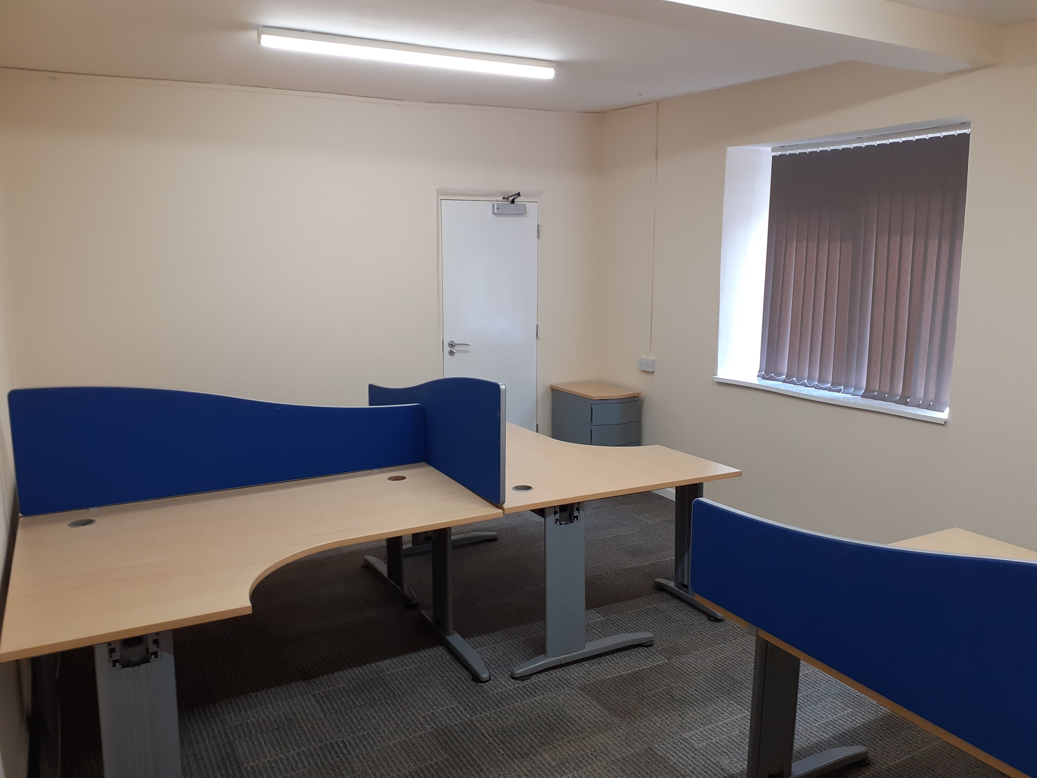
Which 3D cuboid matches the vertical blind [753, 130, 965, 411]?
[{"bbox_3d":[1.870,-0.673,4.526,0.090,1.410,1.340,-6,11,-29],"label":"vertical blind"}]

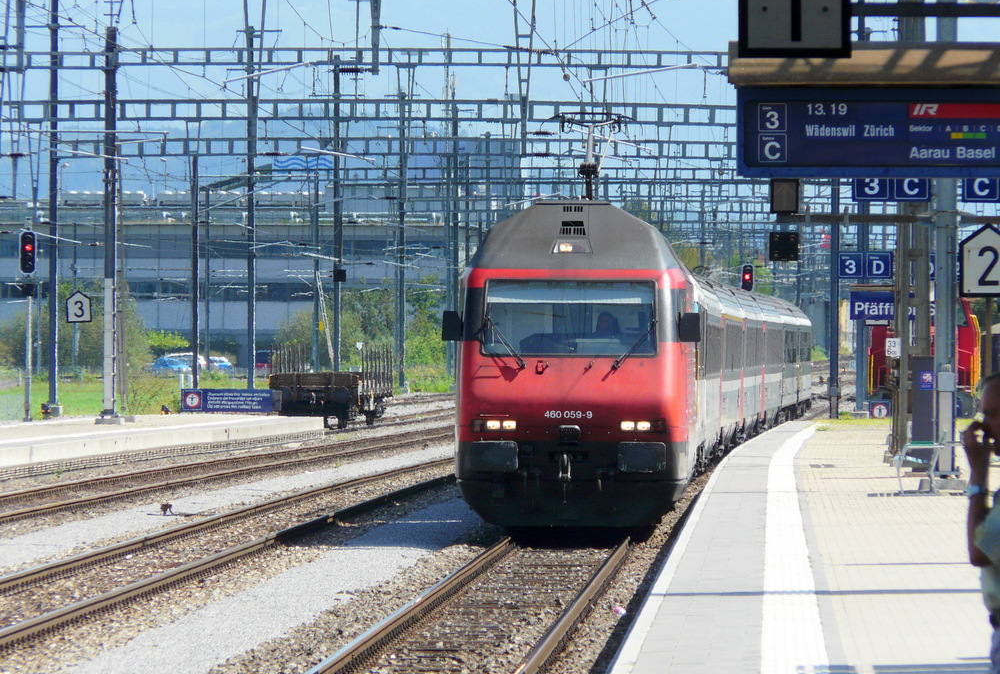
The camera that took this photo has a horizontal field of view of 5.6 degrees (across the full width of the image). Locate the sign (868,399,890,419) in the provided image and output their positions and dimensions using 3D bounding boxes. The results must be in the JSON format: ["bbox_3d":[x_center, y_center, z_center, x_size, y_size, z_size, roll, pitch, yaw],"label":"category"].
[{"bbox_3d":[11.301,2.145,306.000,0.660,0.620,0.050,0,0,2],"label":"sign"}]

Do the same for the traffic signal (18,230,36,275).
[{"bbox_3d":[-17.091,-3.057,372.000,0.630,1.560,0.320,0,0,-3],"label":"traffic signal"}]

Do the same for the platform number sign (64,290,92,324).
[{"bbox_3d":[-11.375,-0.808,278.000,0.700,0.880,0.050,0,0,-2],"label":"platform number sign"}]

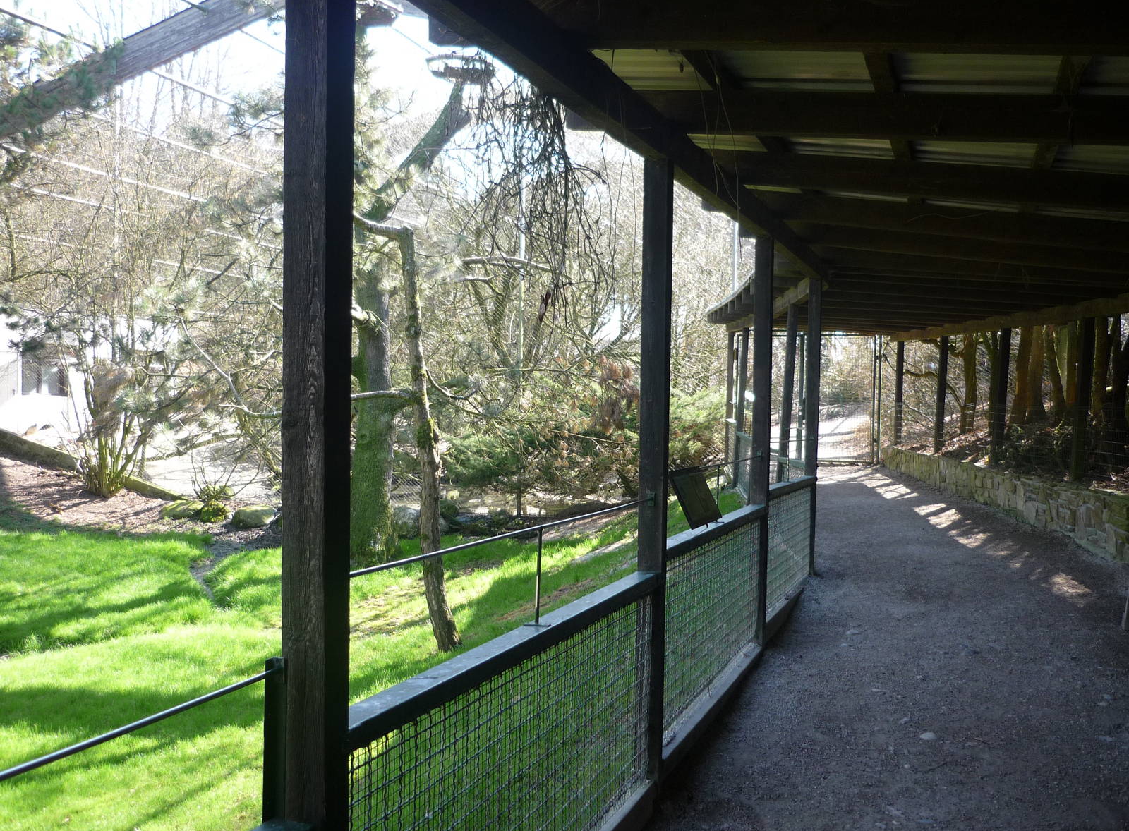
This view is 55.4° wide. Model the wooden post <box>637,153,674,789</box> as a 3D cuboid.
[{"bbox_3d":[0.361,0.235,4.355,0.099,2.530,0.099,2,2,22],"label":"wooden post"}]

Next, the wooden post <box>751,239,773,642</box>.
[{"bbox_3d":[1.228,0.171,6.729,0.099,2.530,0.099,2,2,21],"label":"wooden post"}]

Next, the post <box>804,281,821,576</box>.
[{"bbox_3d":[2.112,0.112,9.203,0.099,2.530,0.099,2,2,17],"label":"post"}]

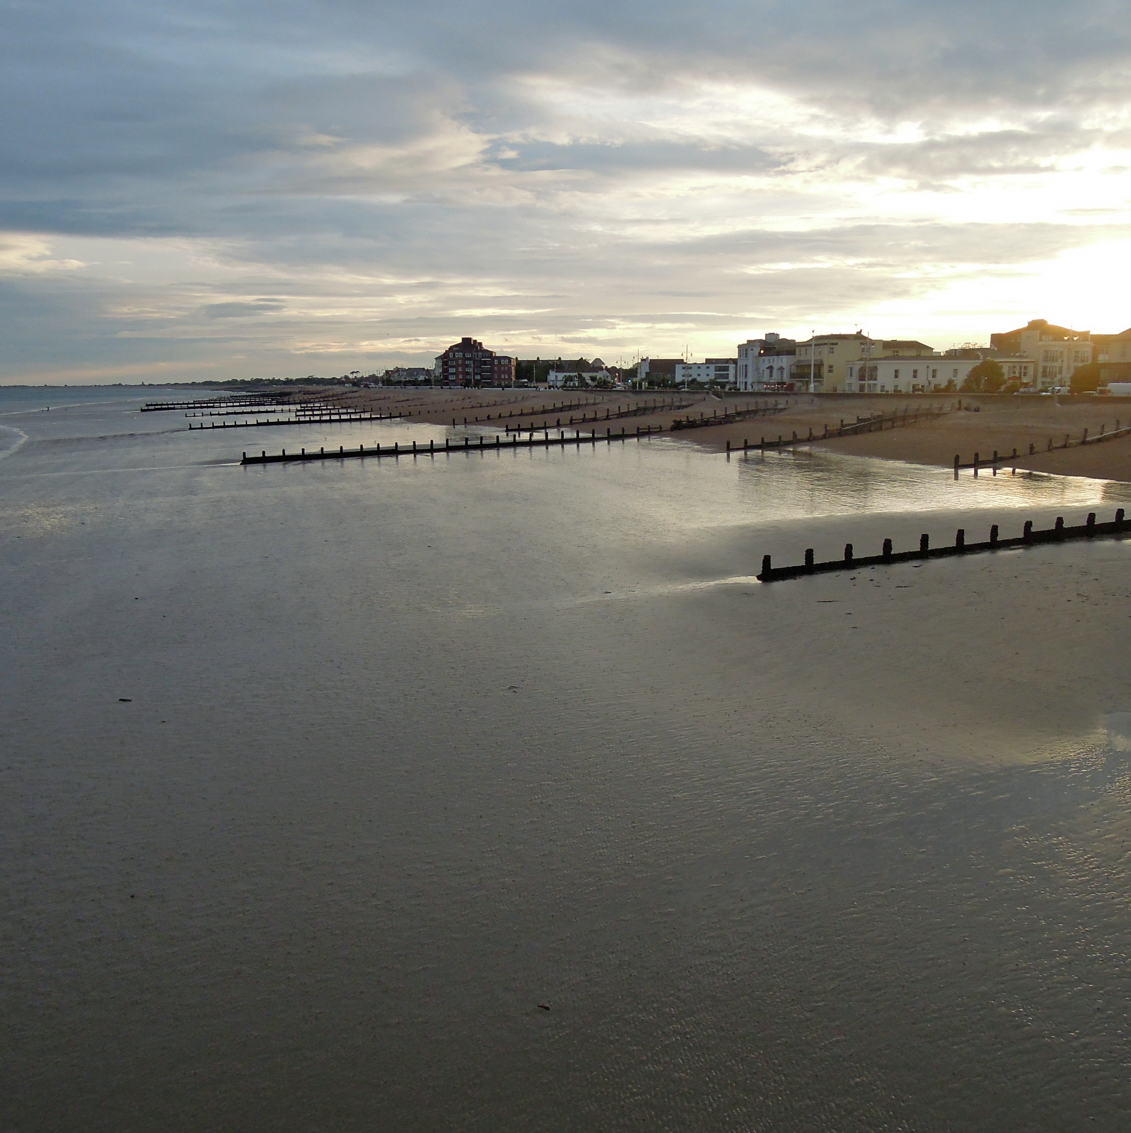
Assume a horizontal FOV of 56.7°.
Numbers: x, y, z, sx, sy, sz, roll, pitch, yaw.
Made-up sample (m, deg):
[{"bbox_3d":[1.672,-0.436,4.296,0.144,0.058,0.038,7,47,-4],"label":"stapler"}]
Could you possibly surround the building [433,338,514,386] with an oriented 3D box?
[{"bbox_3d":[-35.890,-80.050,411.000,29.500,19.000,18.000,-1,10,-8],"label":"building"}]

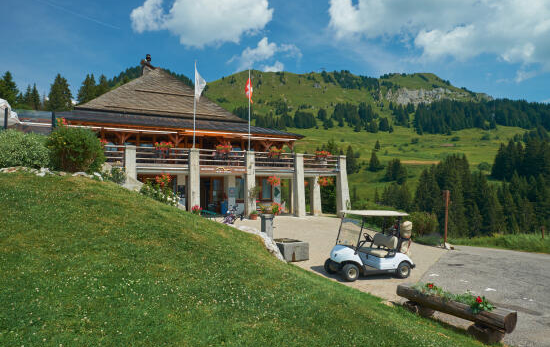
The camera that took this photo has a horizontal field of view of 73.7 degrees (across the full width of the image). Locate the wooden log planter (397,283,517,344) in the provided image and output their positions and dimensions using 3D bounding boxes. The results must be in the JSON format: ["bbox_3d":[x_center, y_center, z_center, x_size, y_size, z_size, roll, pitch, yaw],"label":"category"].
[{"bbox_3d":[3.360,2.563,7.030,0.420,0.580,2.200,1,0,-31],"label":"wooden log planter"}]

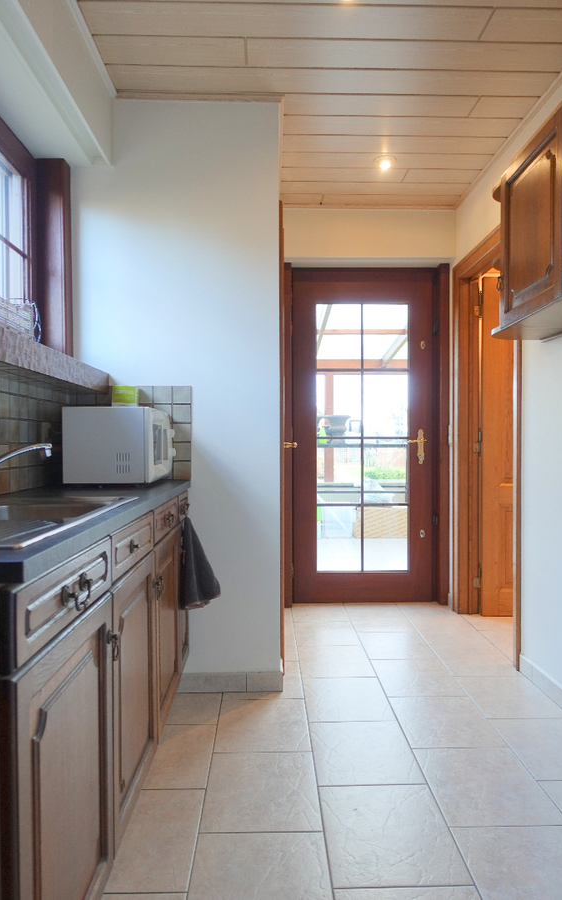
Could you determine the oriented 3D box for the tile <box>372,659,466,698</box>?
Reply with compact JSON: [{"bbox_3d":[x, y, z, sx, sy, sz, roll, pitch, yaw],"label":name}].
[{"bbox_3d":[0.583,0.989,2.606,0.326,0.011,0.402,0,1,-1],"label":"tile"}]

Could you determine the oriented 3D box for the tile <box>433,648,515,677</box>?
[{"bbox_3d":[0.925,1.004,2.868,0.331,0.010,0.411,0,1,-1],"label":"tile"}]

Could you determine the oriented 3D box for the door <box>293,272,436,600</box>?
[{"bbox_3d":[0.535,-0.086,3.890,0.922,2.158,0.050,0,1,-1],"label":"door"}]

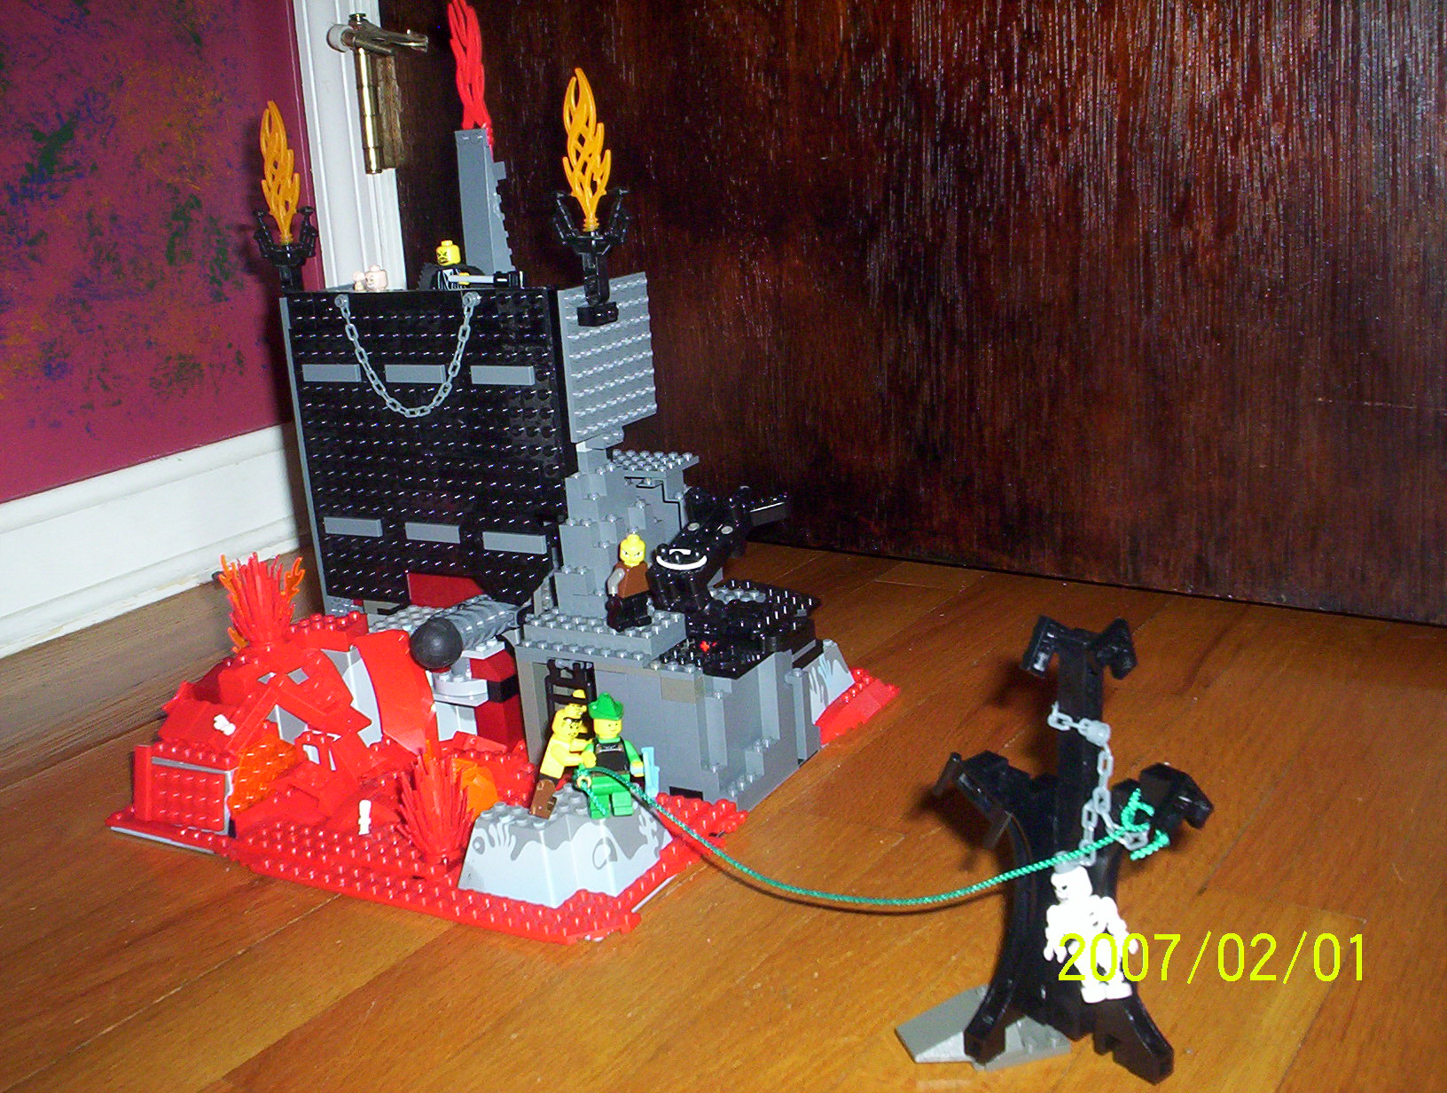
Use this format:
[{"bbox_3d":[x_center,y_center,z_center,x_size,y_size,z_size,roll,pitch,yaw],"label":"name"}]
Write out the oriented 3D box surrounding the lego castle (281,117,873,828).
[{"bbox_3d":[-0.073,-0.048,0.728,0.232,0.282,0.156,4,17,29],"label":"lego castle"}]

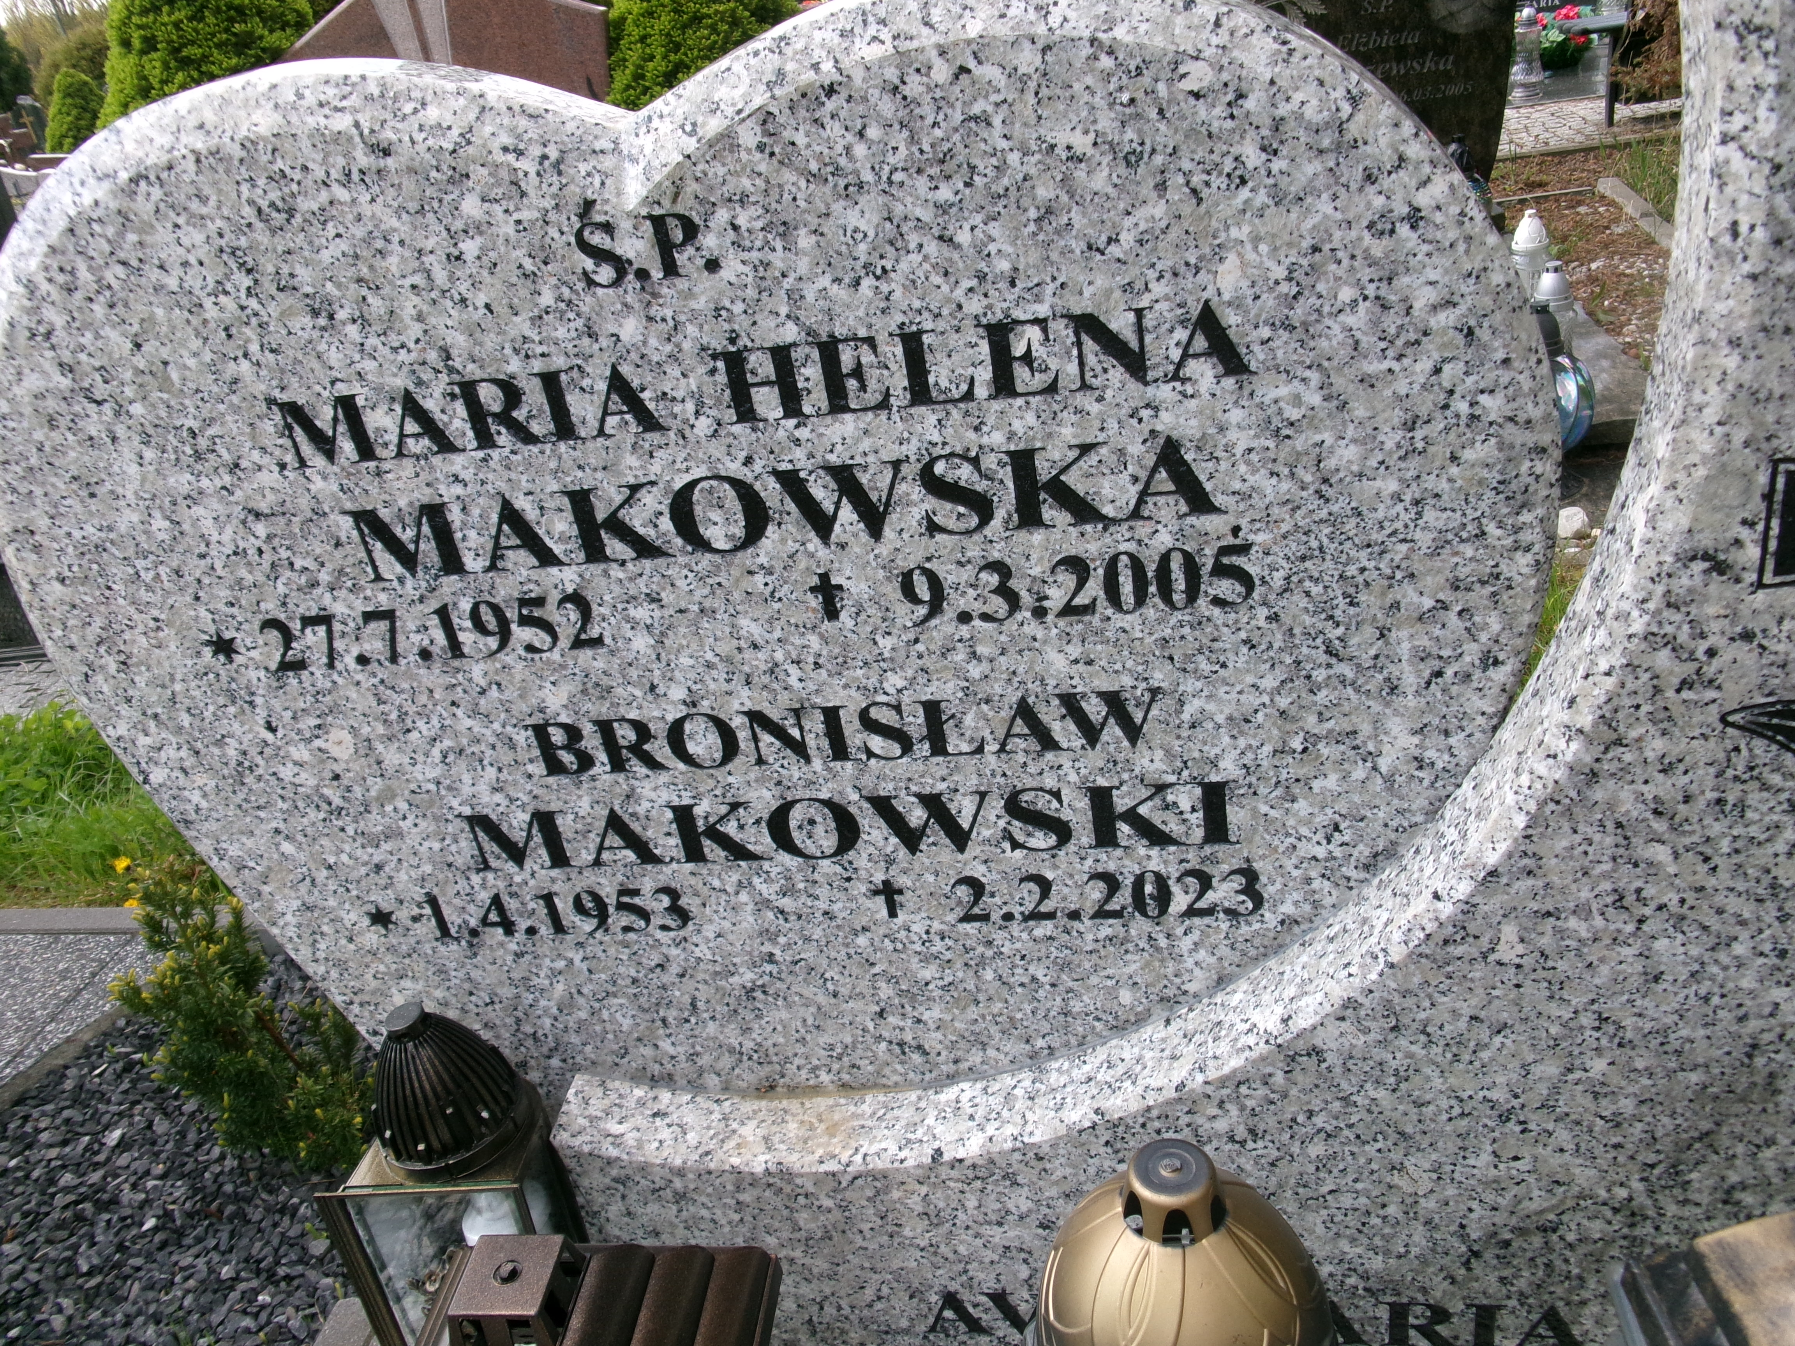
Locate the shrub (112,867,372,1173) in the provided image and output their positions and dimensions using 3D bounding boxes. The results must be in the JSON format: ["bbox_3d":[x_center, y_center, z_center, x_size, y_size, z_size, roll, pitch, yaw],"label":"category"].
[{"bbox_3d":[-0.852,0.442,1.915,0.310,0.420,0.270,-3,29,12],"label":"shrub"}]

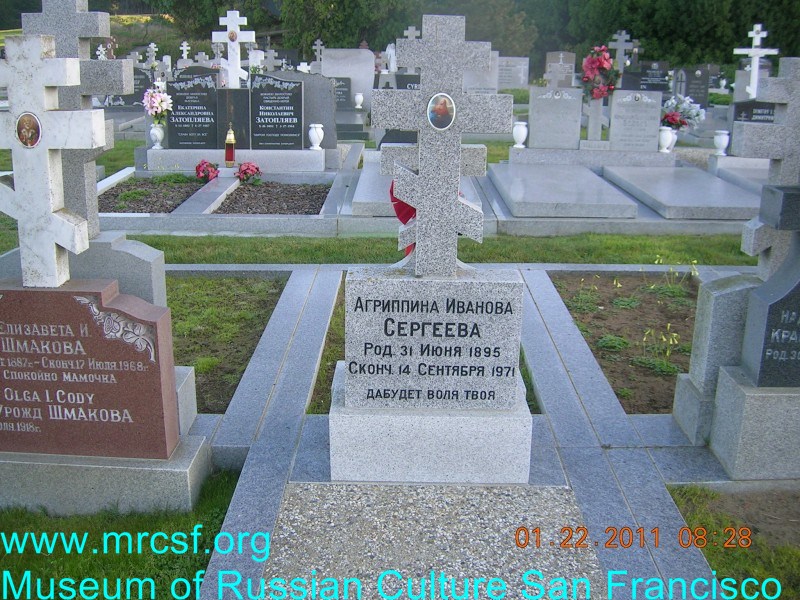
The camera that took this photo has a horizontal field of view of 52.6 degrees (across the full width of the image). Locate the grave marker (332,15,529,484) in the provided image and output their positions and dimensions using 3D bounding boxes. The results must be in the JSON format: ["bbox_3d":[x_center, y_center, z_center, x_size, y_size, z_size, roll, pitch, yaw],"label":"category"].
[{"bbox_3d":[0.109,-0.128,2.573,0.655,1.464,0.240,1,18,1],"label":"grave marker"}]

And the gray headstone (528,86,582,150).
[{"bbox_3d":[1.532,-1.809,8.057,0.503,0.593,0.140,1,17,0],"label":"gray headstone"}]

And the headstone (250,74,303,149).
[{"bbox_3d":[-1.218,-1.876,8.059,0.504,0.719,0.140,1,17,0],"label":"headstone"}]

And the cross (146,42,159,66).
[{"bbox_3d":[-7.189,-7.131,23.566,0.326,0.668,0.120,1,17,0],"label":"cross"}]

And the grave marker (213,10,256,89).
[{"bbox_3d":[-1.621,-2.454,7.948,0.418,0.723,0.110,1,17,0],"label":"grave marker"}]

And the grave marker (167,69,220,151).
[{"bbox_3d":[-2.051,-1.881,8.065,0.495,0.723,0.140,1,17,0],"label":"grave marker"}]

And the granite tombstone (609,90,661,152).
[{"bbox_3d":[2.300,-1.756,7.936,0.472,0.575,0.160,0,19,0],"label":"granite tombstone"}]

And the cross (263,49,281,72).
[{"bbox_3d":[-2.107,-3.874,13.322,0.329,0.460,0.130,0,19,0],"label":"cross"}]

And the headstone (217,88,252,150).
[{"bbox_3d":[-1.783,-1.960,8.757,0.350,0.639,0.160,1,18,0],"label":"headstone"}]

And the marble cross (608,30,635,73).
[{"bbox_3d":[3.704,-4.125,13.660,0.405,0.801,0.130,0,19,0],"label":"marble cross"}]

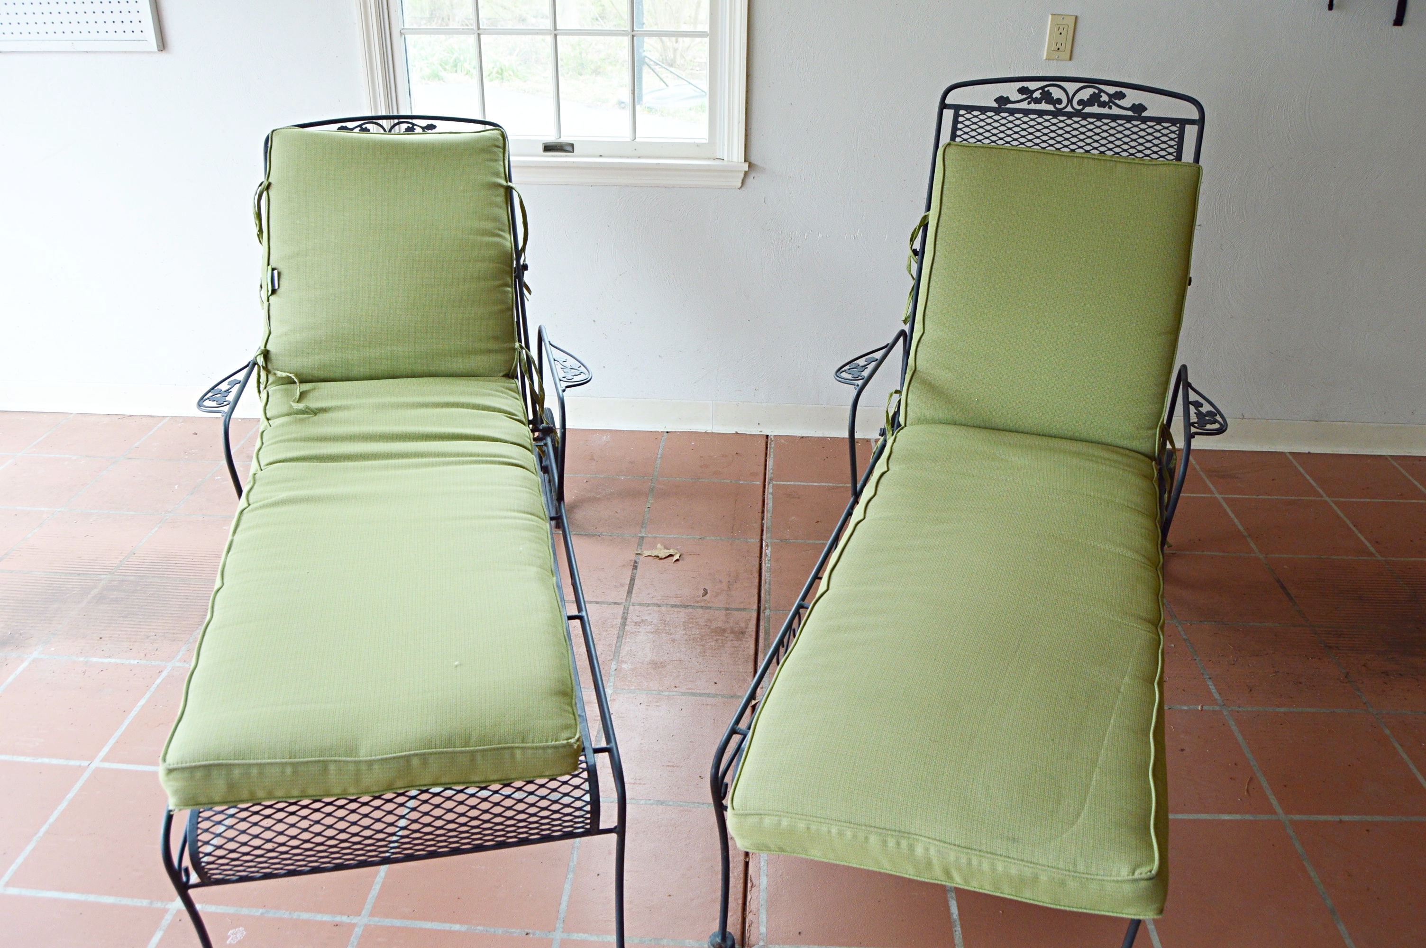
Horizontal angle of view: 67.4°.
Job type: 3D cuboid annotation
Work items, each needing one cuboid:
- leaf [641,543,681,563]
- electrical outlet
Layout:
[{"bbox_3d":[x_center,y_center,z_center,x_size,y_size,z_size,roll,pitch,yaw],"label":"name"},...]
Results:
[{"bbox_3d":[-0.133,0.202,2.735,0.105,0.021,0.062,4,29,7],"label":"leaf"},{"bbox_3d":[0.900,-1.129,2.765,0.071,0.115,0.008,2,29,2],"label":"electrical outlet"}]

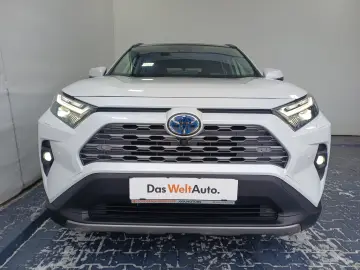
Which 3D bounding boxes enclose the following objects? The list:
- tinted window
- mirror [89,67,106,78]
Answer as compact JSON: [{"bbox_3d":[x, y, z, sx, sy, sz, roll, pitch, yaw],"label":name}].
[{"bbox_3d":[0.050,-0.765,2.710,1.480,0.200,0.900,1,48,1],"label":"tinted window"},{"bbox_3d":[-0.887,-0.662,2.790,0.210,0.155,0.140,1,10,1],"label":"mirror"}]

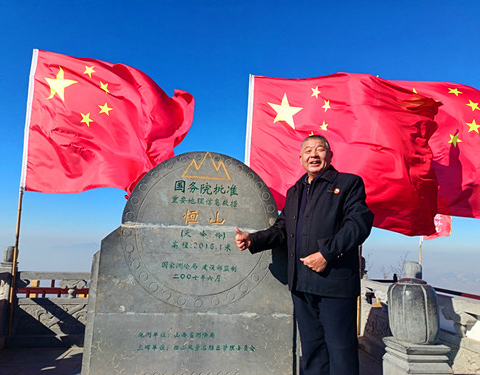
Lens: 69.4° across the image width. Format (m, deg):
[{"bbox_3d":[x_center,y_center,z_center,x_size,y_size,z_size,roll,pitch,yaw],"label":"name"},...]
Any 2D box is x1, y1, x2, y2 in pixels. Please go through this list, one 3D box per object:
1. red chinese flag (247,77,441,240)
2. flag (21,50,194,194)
[{"bbox_3d":[0.985,-0.394,3.598,1.900,1.660,0.450,0,-8,15],"label":"red chinese flag"},{"bbox_3d":[-1.387,-0.652,3.623,1.740,1.560,0.450,1,-8,8],"label":"flag"}]

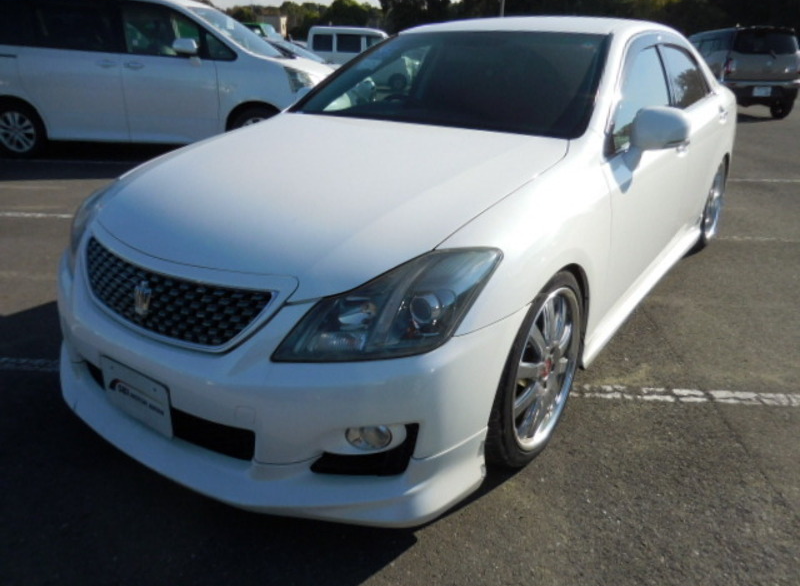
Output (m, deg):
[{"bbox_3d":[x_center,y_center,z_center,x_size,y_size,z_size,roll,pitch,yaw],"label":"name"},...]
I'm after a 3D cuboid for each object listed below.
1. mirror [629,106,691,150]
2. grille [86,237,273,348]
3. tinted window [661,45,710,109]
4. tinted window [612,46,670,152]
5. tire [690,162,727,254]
[{"bbox_3d":[0.952,-0.603,2.111,0.230,0.165,0.140,16,27,32],"label":"mirror"},{"bbox_3d":[-0.680,0.005,1.632,0.830,0.200,0.120,16,27,32],"label":"grille"},{"bbox_3d":[1.586,-1.191,3.162,0.080,0.340,1.050,-11,11,40],"label":"tinted window"},{"bbox_3d":[0.982,-0.846,2.403,0.080,0.430,0.930,-11,11,40],"label":"tinted window"},{"bbox_3d":[2.051,-0.667,4.043,0.245,0.650,0.650,16,27,32],"label":"tire"}]

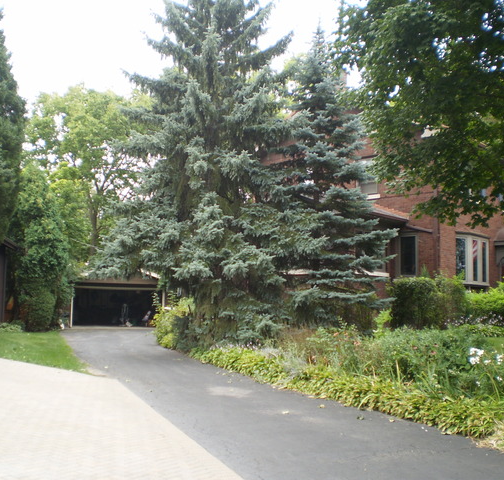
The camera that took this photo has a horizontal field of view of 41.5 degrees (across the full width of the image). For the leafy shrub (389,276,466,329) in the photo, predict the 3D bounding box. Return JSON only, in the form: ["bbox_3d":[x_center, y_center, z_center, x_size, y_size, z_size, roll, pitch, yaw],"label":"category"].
[{"bbox_3d":[6.488,2.437,24.581,2.850,2.180,2.000,0,-5,0],"label":"leafy shrub"}]

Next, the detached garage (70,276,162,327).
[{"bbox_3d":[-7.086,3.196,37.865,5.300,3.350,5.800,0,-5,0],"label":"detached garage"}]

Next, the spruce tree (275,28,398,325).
[{"bbox_3d":[2.651,-1.902,22.748,4.400,10.710,4.300,0,-5,0],"label":"spruce tree"}]

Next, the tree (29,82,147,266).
[{"bbox_3d":[-11.818,-2.806,48.421,8.800,17.130,8.500,0,-5,0],"label":"tree"}]

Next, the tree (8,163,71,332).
[{"bbox_3d":[-9.406,0.371,29.578,2.750,7.550,2.700,0,-5,0],"label":"tree"}]

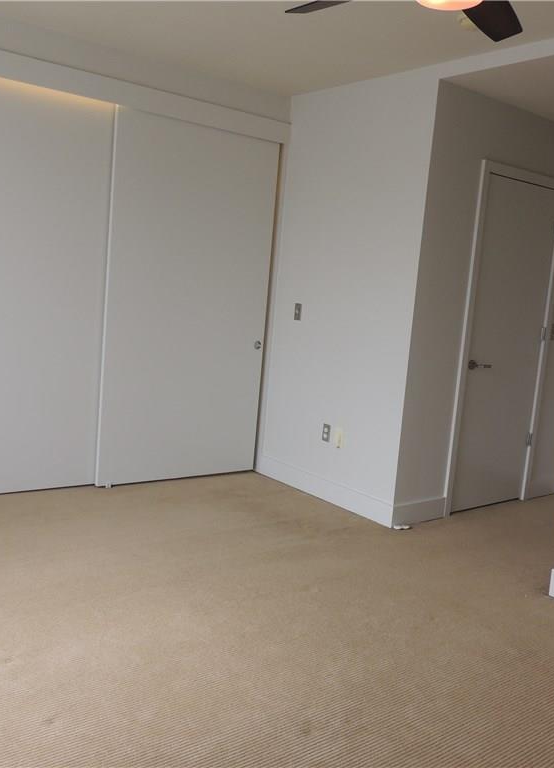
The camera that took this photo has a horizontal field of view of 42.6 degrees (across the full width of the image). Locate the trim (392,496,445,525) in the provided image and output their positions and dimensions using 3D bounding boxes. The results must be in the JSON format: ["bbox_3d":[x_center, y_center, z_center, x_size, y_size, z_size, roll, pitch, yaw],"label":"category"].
[{"bbox_3d":[0.898,0.805,4.473,0.472,0.141,0.017,-2,10,-39],"label":"trim"}]

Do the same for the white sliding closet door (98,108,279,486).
[{"bbox_3d":[-0.583,-0.523,4.894,1.270,2.402,0.040,-2,10,-39],"label":"white sliding closet door"}]

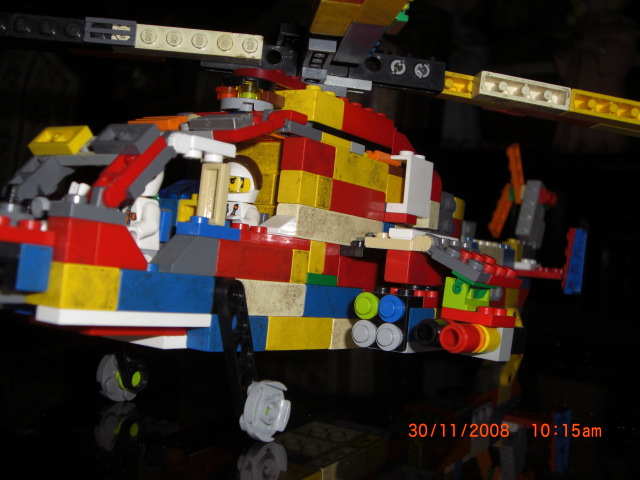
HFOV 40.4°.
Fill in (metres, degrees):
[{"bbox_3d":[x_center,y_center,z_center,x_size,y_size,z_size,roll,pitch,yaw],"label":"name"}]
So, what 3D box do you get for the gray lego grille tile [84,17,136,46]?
[{"bbox_3d":[-0.066,-0.065,0.273,0.016,0.008,0.003,5,-2,0],"label":"gray lego grille tile"}]

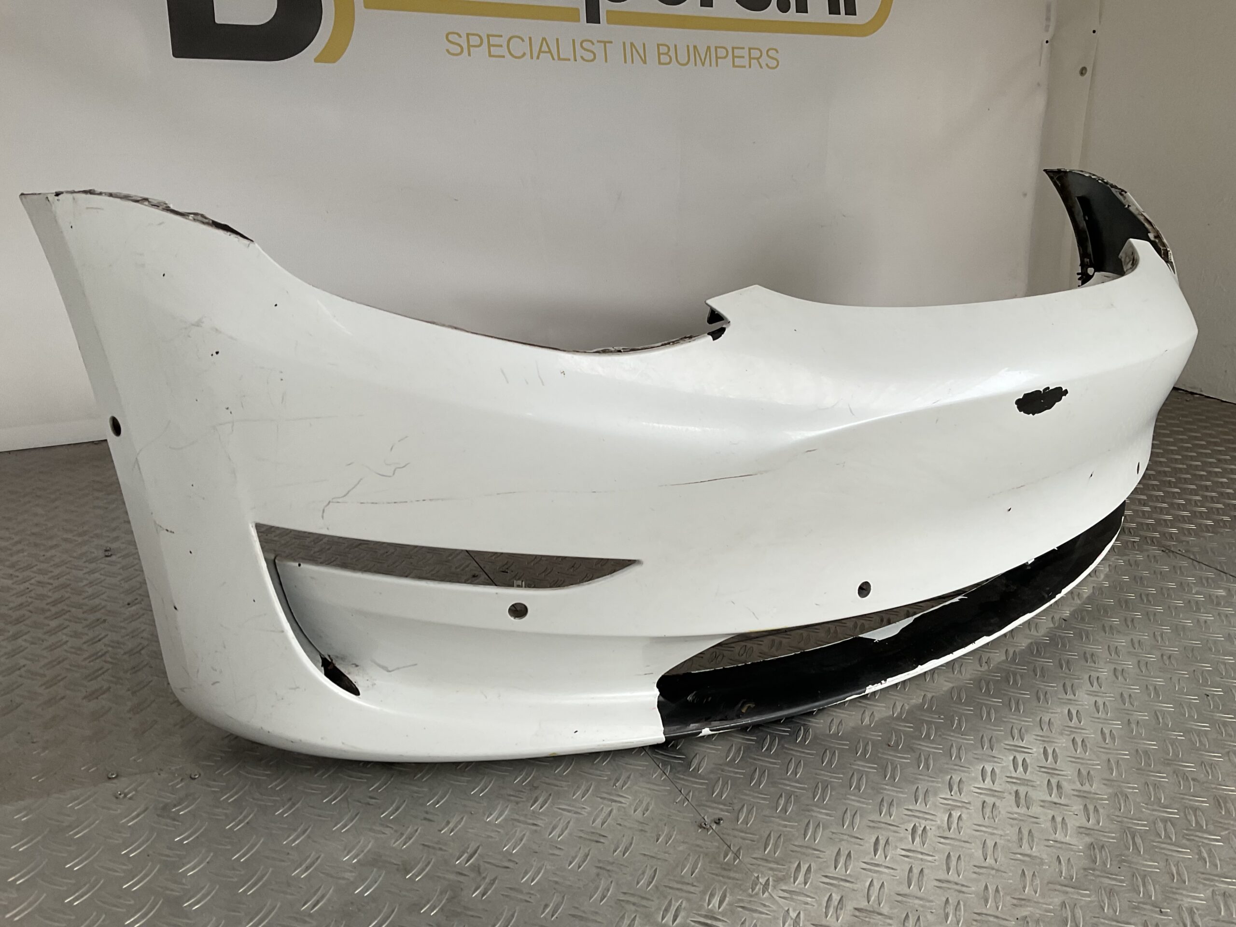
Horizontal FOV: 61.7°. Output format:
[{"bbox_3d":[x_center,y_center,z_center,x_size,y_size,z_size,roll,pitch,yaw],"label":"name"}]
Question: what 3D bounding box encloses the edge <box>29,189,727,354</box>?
[{"bbox_3d":[-0.214,-0.159,0.870,0.619,0.131,0.123,2,18,3],"label":"edge"}]

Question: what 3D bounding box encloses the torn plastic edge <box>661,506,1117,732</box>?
[{"bbox_3d":[0.449,0.158,1.302,0.990,0.070,0.150,-14,23,-39],"label":"torn plastic edge"}]

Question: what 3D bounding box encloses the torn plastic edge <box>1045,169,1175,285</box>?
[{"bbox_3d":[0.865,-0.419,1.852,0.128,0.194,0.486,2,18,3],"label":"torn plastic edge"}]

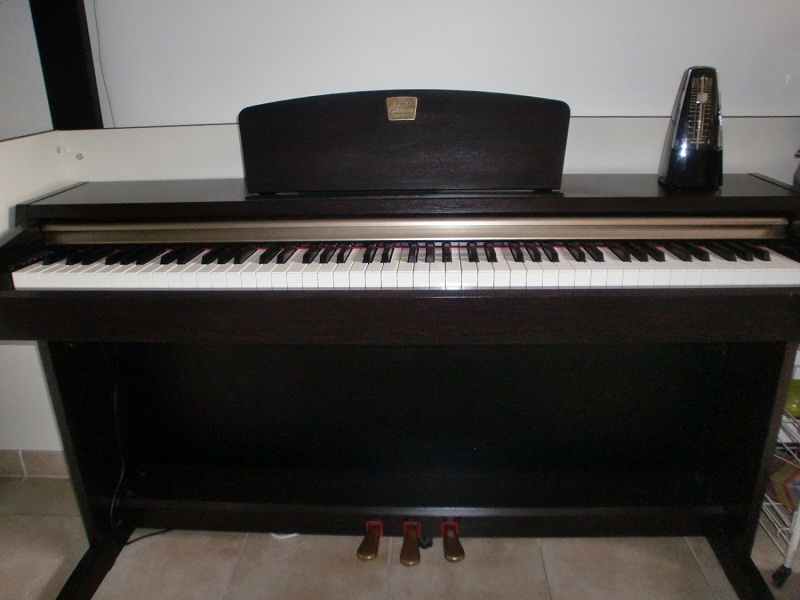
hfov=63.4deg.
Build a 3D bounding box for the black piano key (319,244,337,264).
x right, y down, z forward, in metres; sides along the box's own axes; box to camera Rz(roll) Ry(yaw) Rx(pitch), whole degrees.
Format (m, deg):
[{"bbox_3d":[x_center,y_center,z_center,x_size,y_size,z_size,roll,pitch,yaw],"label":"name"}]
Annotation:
[{"bbox_3d":[-0.116,-0.075,1.046,0.013,0.012,0.092,0,18,3],"label":"black piano key"}]

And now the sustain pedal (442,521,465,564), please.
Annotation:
[{"bbox_3d":[0.110,0.501,1.343,0.040,0.021,0.103,0,17,4],"label":"sustain pedal"}]

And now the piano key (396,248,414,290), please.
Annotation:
[{"bbox_3d":[0.012,-0.053,1.023,0.022,0.023,0.147,0,18,3],"label":"piano key"}]

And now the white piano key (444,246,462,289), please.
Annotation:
[{"bbox_3d":[0.083,-0.052,1.012,0.022,0.025,0.149,0,17,4],"label":"white piano key"}]

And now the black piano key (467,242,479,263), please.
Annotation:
[{"bbox_3d":[0.116,-0.076,1.026,0.012,0.013,0.098,0,17,4],"label":"black piano key"}]

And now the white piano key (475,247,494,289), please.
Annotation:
[{"bbox_3d":[0.130,-0.054,1.016,0.022,0.023,0.147,0,18,3],"label":"white piano key"}]

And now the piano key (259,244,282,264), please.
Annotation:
[{"bbox_3d":[-0.210,-0.075,1.051,0.013,0.012,0.092,0,18,3],"label":"piano key"}]

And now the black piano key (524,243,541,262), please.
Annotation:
[{"bbox_3d":[0.210,-0.076,1.020,0.012,0.013,0.098,0,17,4],"label":"black piano key"}]

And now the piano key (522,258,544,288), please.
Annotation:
[{"bbox_3d":[0.199,-0.052,1.005,0.022,0.025,0.149,0,17,4],"label":"piano key"}]

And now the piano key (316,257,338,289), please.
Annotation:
[{"bbox_3d":[-0.105,-0.052,1.024,0.022,0.025,0.149,0,17,4],"label":"piano key"}]

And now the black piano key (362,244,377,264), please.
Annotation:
[{"bbox_3d":[-0.049,-0.078,1.038,0.013,0.013,0.092,0,19,4],"label":"black piano key"}]

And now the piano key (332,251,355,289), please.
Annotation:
[{"bbox_3d":[-0.082,-0.054,1.024,0.023,0.024,0.143,0,19,4],"label":"piano key"}]

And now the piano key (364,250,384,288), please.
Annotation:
[{"bbox_3d":[-0.035,-0.054,1.021,0.023,0.024,0.143,0,19,4],"label":"piano key"}]

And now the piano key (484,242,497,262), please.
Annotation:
[{"bbox_3d":[0.145,-0.077,1.032,0.013,0.012,0.092,0,18,3],"label":"piano key"}]

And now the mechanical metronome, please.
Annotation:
[{"bbox_3d":[0.514,-0.300,1.128,0.095,0.203,0.092,2,18,12],"label":"mechanical metronome"}]

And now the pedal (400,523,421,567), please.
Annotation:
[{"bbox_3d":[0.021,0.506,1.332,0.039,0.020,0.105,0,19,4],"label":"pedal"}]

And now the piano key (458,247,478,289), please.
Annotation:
[{"bbox_3d":[0.106,-0.052,1.010,0.022,0.025,0.149,0,17,4],"label":"piano key"}]

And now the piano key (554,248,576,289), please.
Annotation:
[{"bbox_3d":[0.245,-0.054,1.003,0.023,0.024,0.143,0,19,4],"label":"piano key"}]

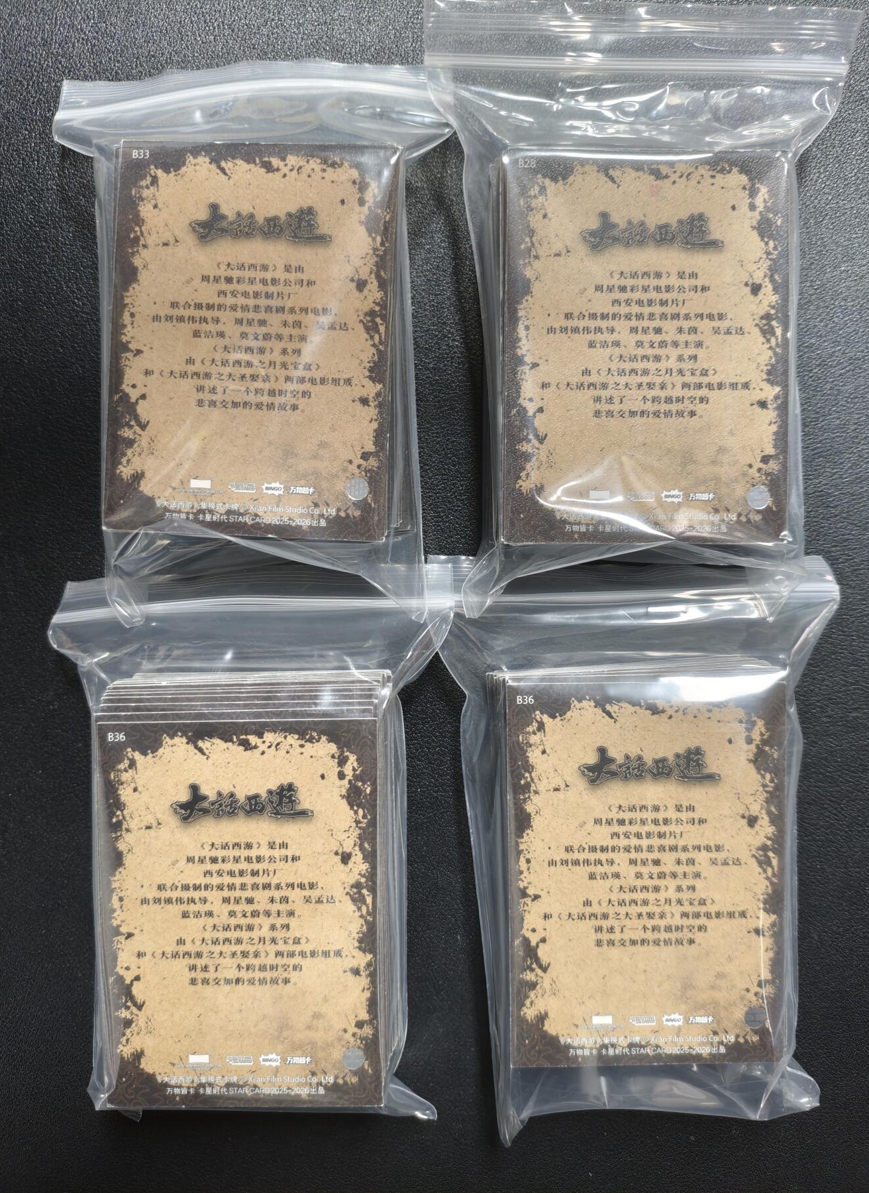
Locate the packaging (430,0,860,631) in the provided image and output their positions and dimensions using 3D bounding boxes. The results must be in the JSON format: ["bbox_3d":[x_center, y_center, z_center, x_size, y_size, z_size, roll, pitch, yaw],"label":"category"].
[{"bbox_3d":[0.049,-0.067,0.208,0.102,0.020,0.142,0,90,0],"label":"packaging"}]

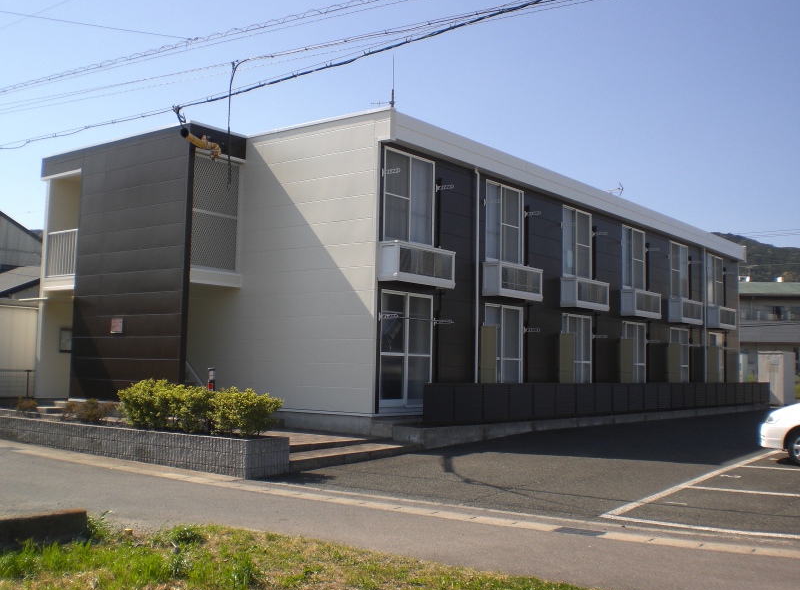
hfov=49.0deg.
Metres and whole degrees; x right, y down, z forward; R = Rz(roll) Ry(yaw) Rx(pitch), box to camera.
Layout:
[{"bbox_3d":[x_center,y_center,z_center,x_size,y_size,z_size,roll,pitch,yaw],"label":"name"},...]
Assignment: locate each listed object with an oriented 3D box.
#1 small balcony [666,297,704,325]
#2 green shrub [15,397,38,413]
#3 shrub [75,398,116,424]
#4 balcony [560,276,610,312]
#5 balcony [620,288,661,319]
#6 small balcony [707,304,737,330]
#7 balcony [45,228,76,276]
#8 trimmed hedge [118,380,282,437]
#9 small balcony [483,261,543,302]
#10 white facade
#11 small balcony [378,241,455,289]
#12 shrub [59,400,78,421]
[{"bbox_3d":[9.260,0.567,28.413,0.437,0.741,1.895,-2,-6,38],"label":"small balcony"},{"bbox_3d":[-7.532,2.254,17.727,0.504,0.363,0.454,-2,-6,38],"label":"green shrub"},{"bbox_3d":[-5.665,2.156,16.273,0.786,0.464,0.625,-2,-6,38],"label":"shrub"},{"bbox_3d":[4.817,0.008,22.747,0.437,0.741,1.895,-2,-6,38],"label":"balcony"},{"bbox_3d":[7.055,0.290,25.600,0.437,0.741,1.895,-2,-6,38],"label":"balcony"},{"bbox_3d":[11.457,0.843,31.215,0.437,0.741,1.895,-2,-6,38],"label":"small balcony"},{"bbox_3d":[-7.857,-0.943,20.417,1.210,1.068,0.071,-2,-6,38],"label":"balcony"},{"bbox_3d":[-3.397,1.880,14.522,3.478,0.837,0.857,-2,-6,38],"label":"trimmed hedge"},{"bbox_3d":[2.587,-0.272,19.902,0.437,0.741,1.895,-2,-6,38],"label":"small balcony"},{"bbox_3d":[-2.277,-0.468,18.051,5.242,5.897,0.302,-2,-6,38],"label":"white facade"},{"bbox_3d":[0.362,-0.552,17.066,0.437,0.741,1.895,-2,-6,38],"label":"small balcony"},{"bbox_3d":[-6.341,2.224,16.796,0.444,0.373,0.413,-2,-6,38],"label":"shrub"}]

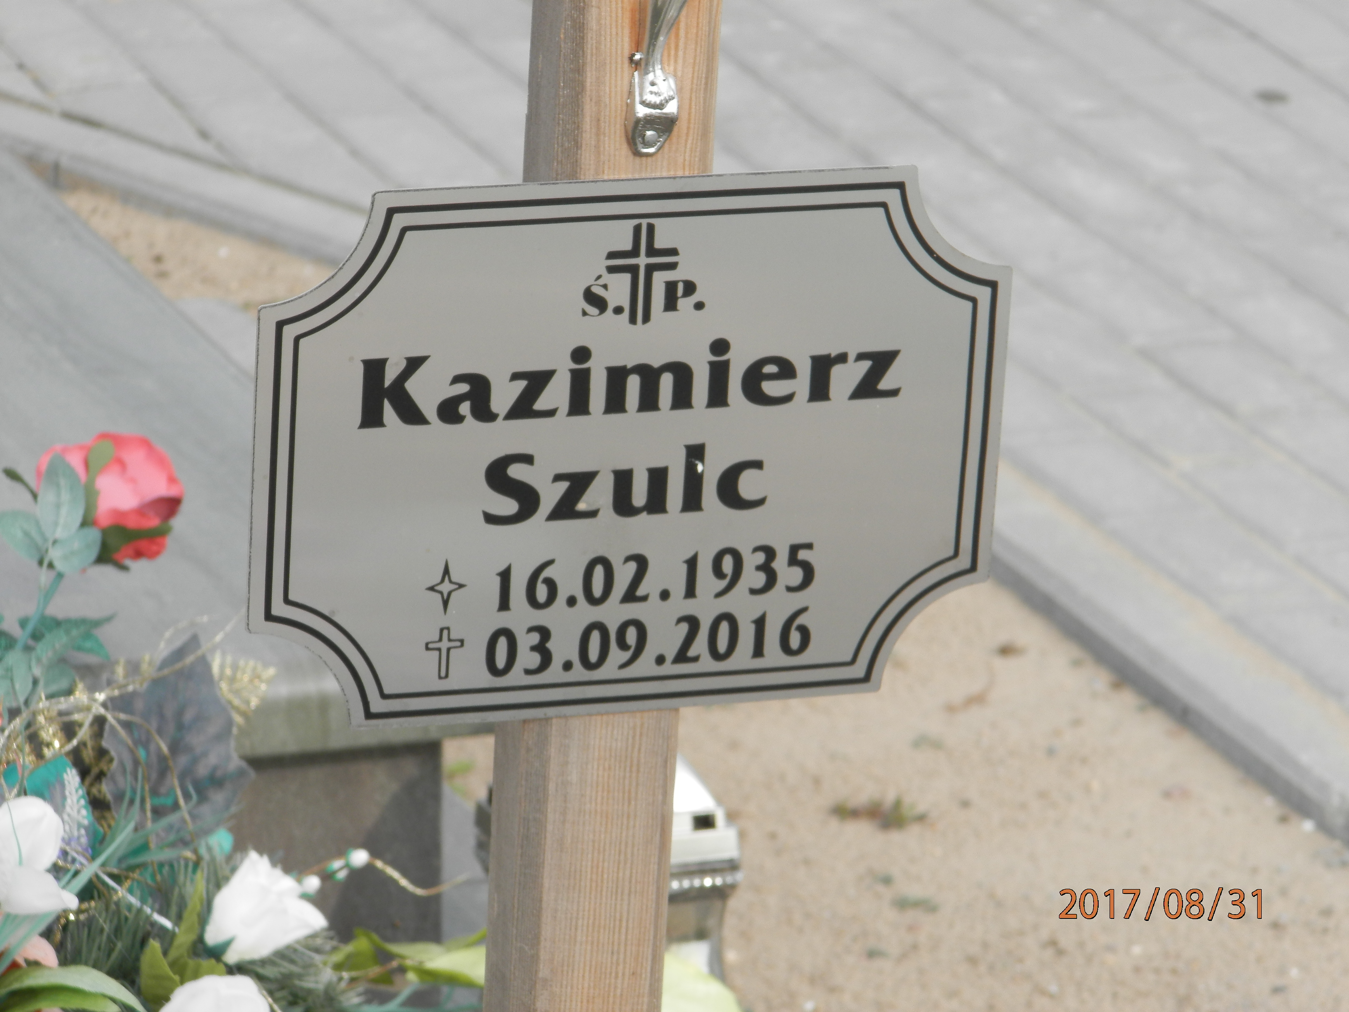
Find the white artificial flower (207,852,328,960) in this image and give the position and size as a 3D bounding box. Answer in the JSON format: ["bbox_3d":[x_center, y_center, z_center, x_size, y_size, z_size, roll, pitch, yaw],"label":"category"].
[{"bbox_3d":[-0.192,0.188,3.300,0.056,0.051,0.051,-42,0,-7],"label":"white artificial flower"}]

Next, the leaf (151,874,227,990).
[{"bbox_3d":[-0.226,0.198,3.250,0.034,0.054,0.016,11,12,-3],"label":"leaf"}]

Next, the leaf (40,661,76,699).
[{"bbox_3d":[-0.286,0.081,3.260,0.018,0.024,0.007,38,9,0],"label":"leaf"}]

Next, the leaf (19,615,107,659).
[{"bbox_3d":[-0.284,0.061,3.270,0.045,0.011,0.026,21,20,6],"label":"leaf"}]

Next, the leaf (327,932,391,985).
[{"bbox_3d":[-0.150,0.215,3.330,0.031,0.023,0.018,8,19,17],"label":"leaf"}]

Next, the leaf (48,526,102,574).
[{"bbox_3d":[-0.277,0.020,3.240,0.027,0.019,0.006,-24,12,-11],"label":"leaf"}]

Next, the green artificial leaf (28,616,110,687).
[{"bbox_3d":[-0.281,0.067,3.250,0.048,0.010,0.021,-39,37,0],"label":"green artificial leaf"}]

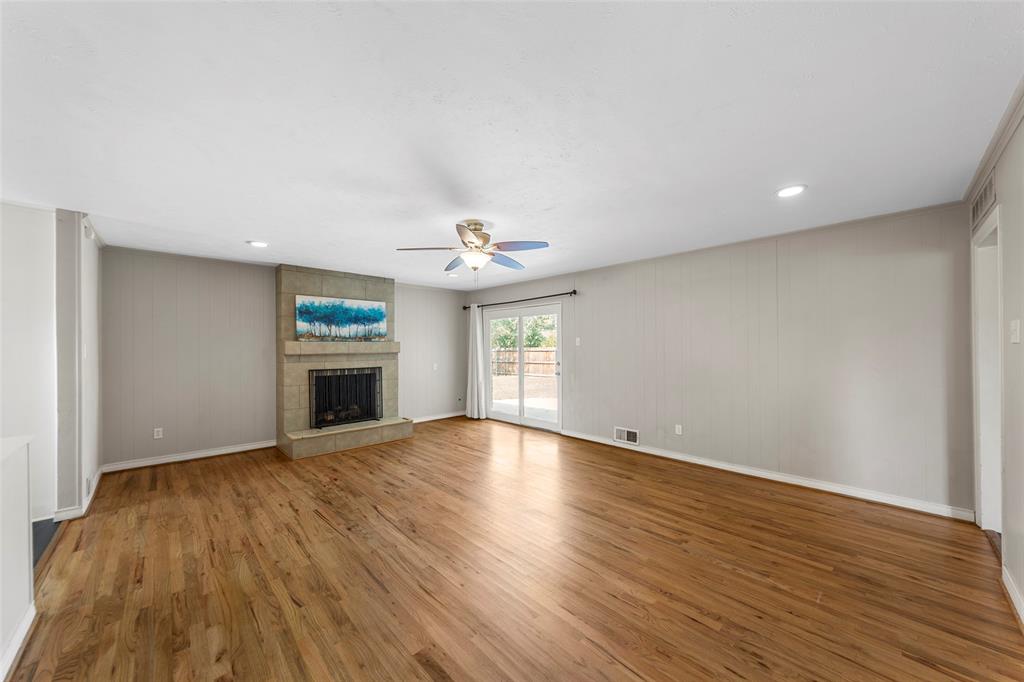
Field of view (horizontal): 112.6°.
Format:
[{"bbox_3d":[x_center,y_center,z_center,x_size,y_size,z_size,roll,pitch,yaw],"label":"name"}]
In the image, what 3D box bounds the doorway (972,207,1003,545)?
[{"bbox_3d":[3.211,0.305,2.247,0.895,2.150,0.130,0,-1,-43],"label":"doorway"}]

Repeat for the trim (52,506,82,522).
[{"bbox_3d":[-3.527,1.376,2.719,0.158,0.085,0.025,0,-1,-43],"label":"trim"}]

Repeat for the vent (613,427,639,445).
[{"bbox_3d":[1.481,1.234,4.434,0.339,0.178,0.030,-1,-1,43],"label":"vent"}]

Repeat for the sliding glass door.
[{"bbox_3d":[0.150,0.423,5.769,1.729,2.010,0.120,-1,-1,43],"label":"sliding glass door"}]

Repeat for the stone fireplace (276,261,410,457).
[{"bbox_3d":[-2.326,0.202,4.876,1.550,2.460,0.790,0,-1,-43],"label":"stone fireplace"}]

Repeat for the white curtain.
[{"bbox_3d":[-0.648,0.380,6.309,0.480,2.103,0.130,-1,-1,43],"label":"white curtain"}]

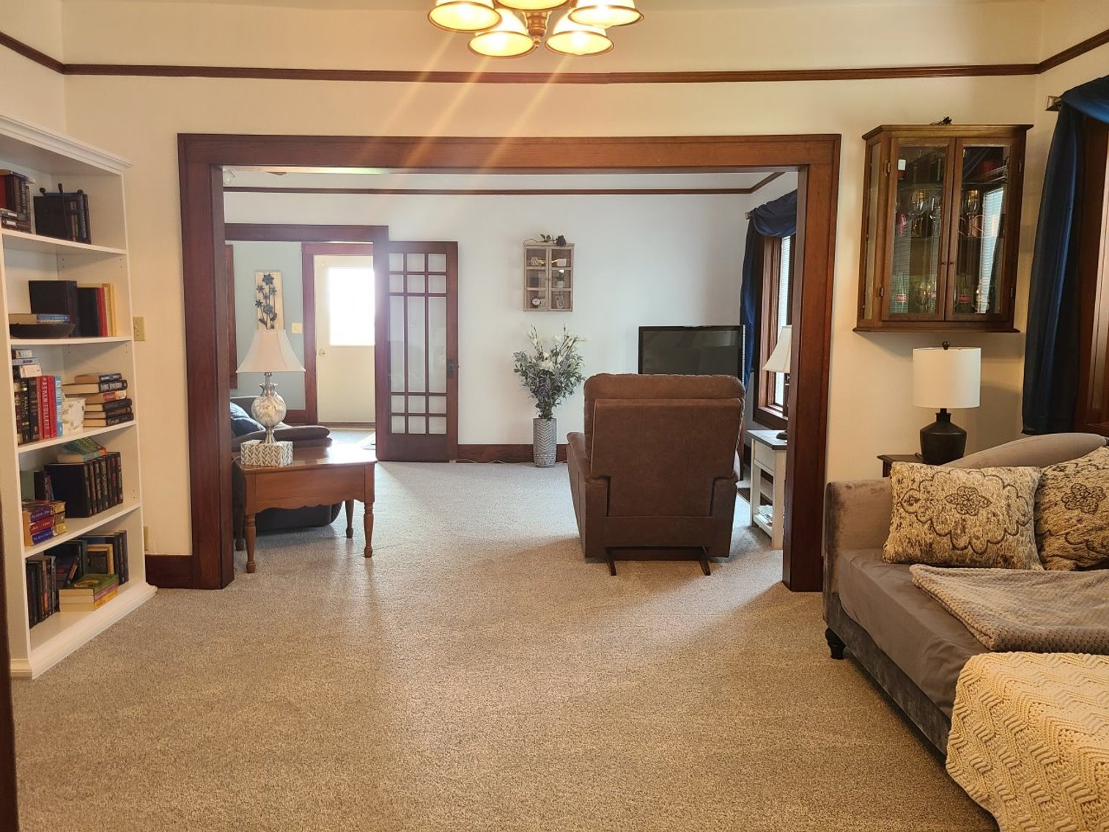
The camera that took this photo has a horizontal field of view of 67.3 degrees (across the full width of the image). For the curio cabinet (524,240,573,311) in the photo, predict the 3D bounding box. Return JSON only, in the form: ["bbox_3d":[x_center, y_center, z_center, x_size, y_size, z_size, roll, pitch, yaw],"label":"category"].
[{"bbox_3d":[-0.054,-1.251,7.548,0.440,0.605,0.140,0,6,0],"label":"curio cabinet"}]

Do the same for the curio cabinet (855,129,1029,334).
[{"bbox_3d":[1.757,-0.837,3.811,0.660,0.885,0.235,0,6,0],"label":"curio cabinet"}]

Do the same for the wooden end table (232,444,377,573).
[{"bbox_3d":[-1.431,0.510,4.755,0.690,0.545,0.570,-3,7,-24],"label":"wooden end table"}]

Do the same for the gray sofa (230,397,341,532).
[{"bbox_3d":[-2.240,0.170,6.152,0.950,0.900,2.150,-3,7,-25],"label":"gray sofa"}]

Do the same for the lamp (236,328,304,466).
[{"bbox_3d":[-1.537,-0.109,4.526,0.345,0.730,0.345,0,6,0],"label":"lamp"}]

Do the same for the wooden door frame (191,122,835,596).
[{"bbox_3d":[-0.211,-0.226,4.082,3.090,2.180,0.170,0,6,0],"label":"wooden door frame"}]

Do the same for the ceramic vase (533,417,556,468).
[{"bbox_3d":[-0.091,0.238,7.675,0.210,0.445,0.210,0,6,0],"label":"ceramic vase"}]

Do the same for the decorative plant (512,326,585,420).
[{"bbox_3d":[-0.062,-0.376,7.535,0.640,0.850,0.520,0,6,0],"label":"decorative plant"}]

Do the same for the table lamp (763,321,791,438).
[{"bbox_3d":[1.484,-0.208,5.079,0.370,0.680,0.370,0,6,0],"label":"table lamp"}]

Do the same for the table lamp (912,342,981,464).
[{"bbox_3d":[1.724,-0.048,3.676,0.295,0.550,0.295,0,6,0],"label":"table lamp"}]

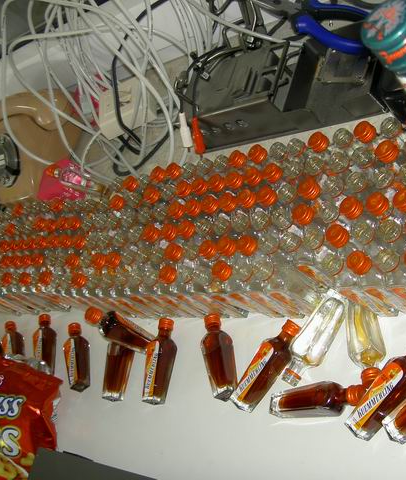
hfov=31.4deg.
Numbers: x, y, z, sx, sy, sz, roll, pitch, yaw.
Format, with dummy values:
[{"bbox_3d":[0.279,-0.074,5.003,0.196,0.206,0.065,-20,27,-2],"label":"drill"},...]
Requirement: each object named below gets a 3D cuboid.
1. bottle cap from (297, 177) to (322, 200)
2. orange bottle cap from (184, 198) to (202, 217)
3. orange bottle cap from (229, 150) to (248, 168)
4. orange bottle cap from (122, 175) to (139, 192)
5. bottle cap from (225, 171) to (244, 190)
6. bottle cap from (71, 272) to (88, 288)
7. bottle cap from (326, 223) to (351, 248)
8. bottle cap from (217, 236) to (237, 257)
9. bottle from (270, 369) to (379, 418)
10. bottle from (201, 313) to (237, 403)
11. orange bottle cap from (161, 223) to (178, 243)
[{"bbox_3d":[0.103,-0.050,0.697,0.018,0.012,0.018,-6,59,44],"label":"bottle cap"},{"bbox_3d":[-0.010,-0.033,0.750,0.018,0.010,0.018,-26,46,31],"label":"orange bottle cap"},{"bbox_3d":[0.039,-0.088,0.792,0.018,0.012,0.018,-26,46,31],"label":"orange bottle cap"},{"bbox_3d":[-0.085,-0.066,0.853,0.018,0.010,0.018,-26,46,31],"label":"orange bottle cap"},{"bbox_3d":[0.034,-0.064,0.779,0.018,0.012,0.018,-26,46,31],"label":"bottle cap"},{"bbox_3d":[-0.150,0.049,0.875,0.018,0.012,0.018,-6,61,45],"label":"bottle cap"},{"bbox_3d":[0.107,-0.003,0.573,0.016,0.010,0.016,-5,64,46],"label":"bottle cap"},{"bbox_3d":[0.022,0.006,0.660,0.016,0.010,0.016,-5,64,46],"label":"bottle cap"},{"bbox_3d":[0.107,0.147,0.668,0.098,0.025,0.025,-17,53,41],"label":"bottle"},{"bbox_3d":[0.015,0.116,0.743,0.024,0.024,0.093,-33,43,26],"label":"bottle"},{"bbox_3d":[-0.035,-0.008,0.757,0.018,0.010,0.018,-26,46,31],"label":"orange bottle cap"}]

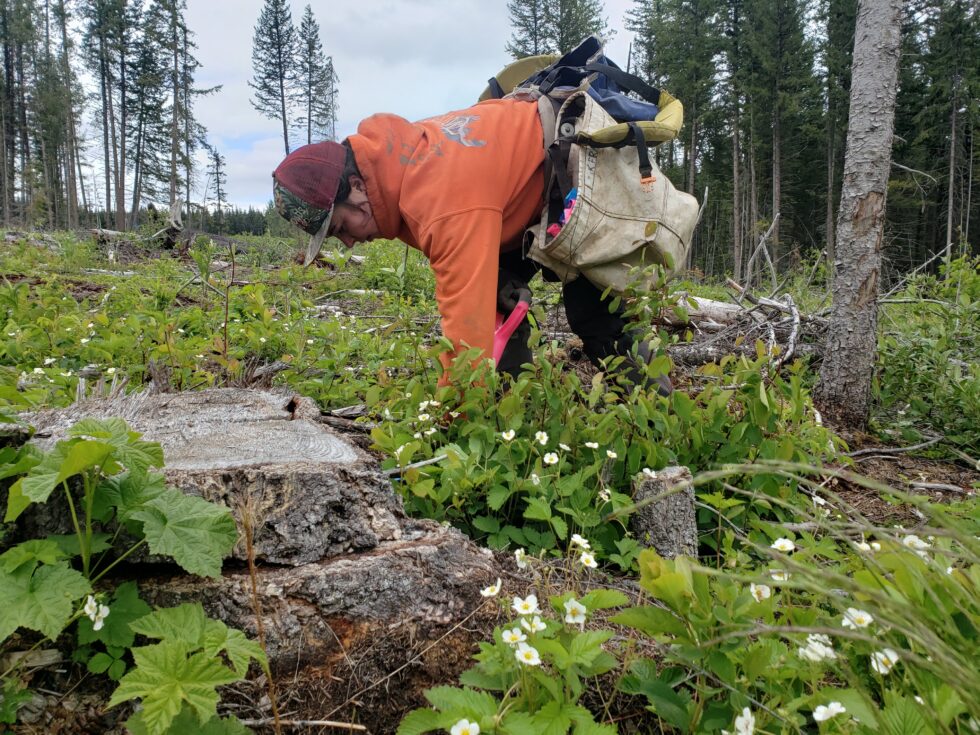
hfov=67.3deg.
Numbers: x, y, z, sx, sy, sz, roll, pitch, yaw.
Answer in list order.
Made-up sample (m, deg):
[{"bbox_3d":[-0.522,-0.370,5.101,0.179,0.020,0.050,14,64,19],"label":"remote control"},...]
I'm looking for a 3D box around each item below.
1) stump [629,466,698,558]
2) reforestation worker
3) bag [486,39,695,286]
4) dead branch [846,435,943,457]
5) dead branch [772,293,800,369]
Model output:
[{"bbox_3d":[0.279,0.234,1.170,0.100,0.150,0.100,0,6,0],"label":"stump"},{"bbox_3d":[0.040,-0.235,1.840,1.050,0.830,0.580,-3,7,-21],"label":"reforestation worker"},{"bbox_3d":[0.235,-0.500,1.870,0.460,0.600,0.500,-3,7,-21],"label":"bag"},{"bbox_3d":[0.943,0.185,1.710,0.280,0.030,0.050,-3,7,-20],"label":"dead branch"},{"bbox_3d":[1.047,-0.124,2.600,0.090,0.260,0.100,0,6,0],"label":"dead branch"}]

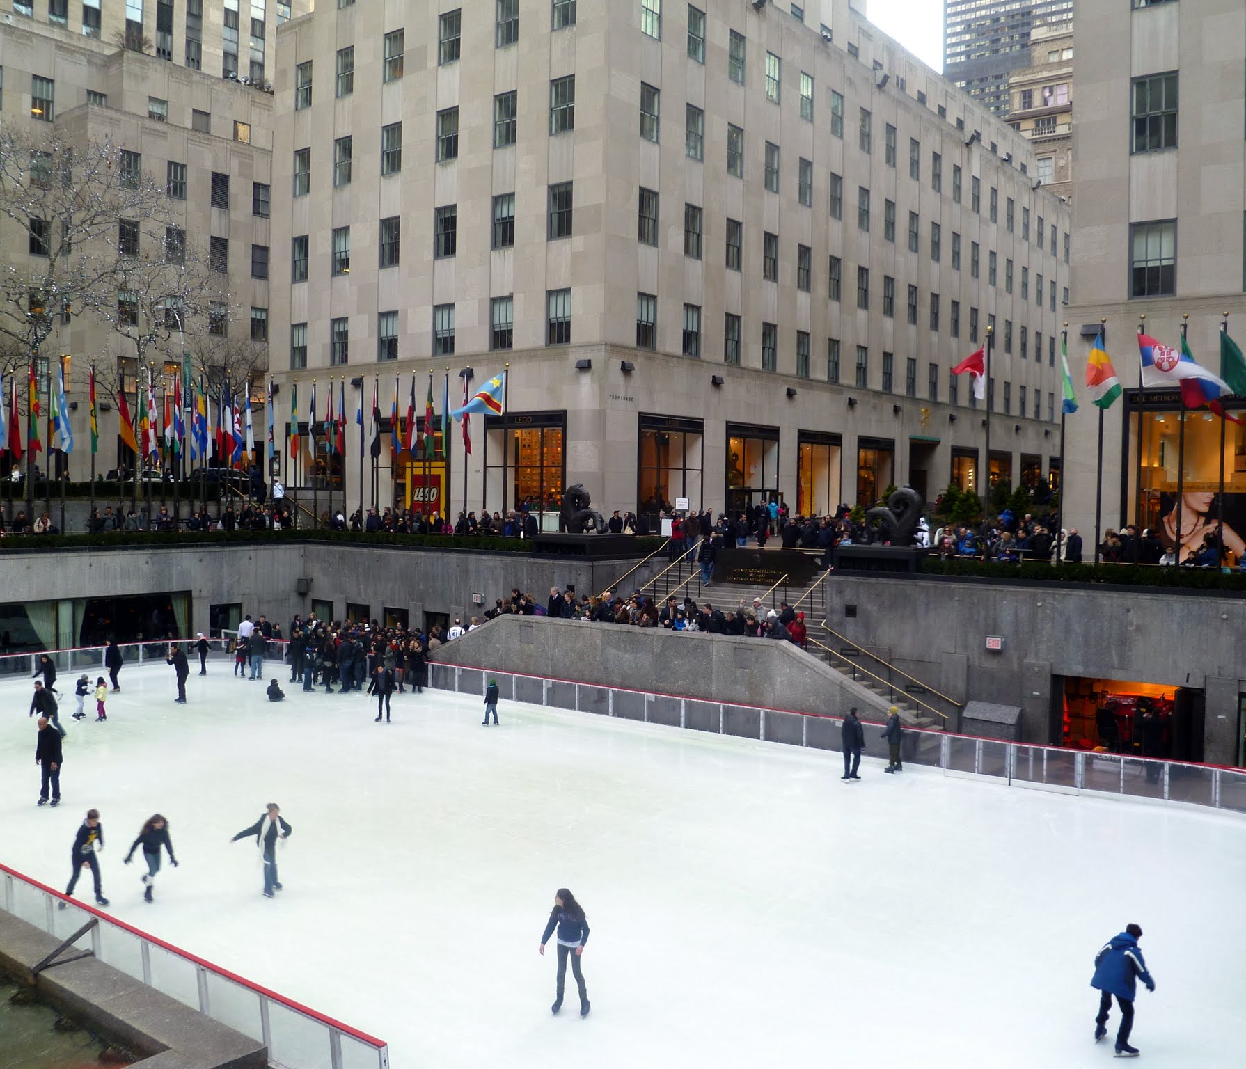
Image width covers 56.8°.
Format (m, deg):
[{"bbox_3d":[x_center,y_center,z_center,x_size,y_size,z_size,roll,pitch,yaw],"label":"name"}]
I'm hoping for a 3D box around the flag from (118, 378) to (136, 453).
[{"bbox_3d":[-18.338,-4.409,42.668,0.701,2.720,0.400,0,2,-23],"label":"flag"}]

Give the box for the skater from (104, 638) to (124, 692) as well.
[{"bbox_3d":[-16.058,4.114,36.380,0.580,1.690,0.520,0,2,-22],"label":"skater"}]

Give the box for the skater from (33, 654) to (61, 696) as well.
[{"bbox_3d":[-17.024,4.266,34.091,0.620,1.520,0.800,3,3,41],"label":"skater"}]

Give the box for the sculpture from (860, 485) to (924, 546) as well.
[{"bbox_3d":[7.991,-0.579,34.262,1.750,1.820,0.950,2,2,38],"label":"sculpture"}]

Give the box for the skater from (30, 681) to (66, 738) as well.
[{"bbox_3d":[-14.679,4.452,29.481,0.650,1.480,0.800,2,2,31],"label":"skater"}]

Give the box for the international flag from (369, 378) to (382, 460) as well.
[{"bbox_3d":[-9.999,-4.651,46.532,0.539,3.276,0.380,0,2,-12],"label":"international flag"}]

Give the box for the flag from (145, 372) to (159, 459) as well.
[{"bbox_3d":[-17.745,-4.468,43.435,0.545,3.223,0.400,0,2,-22],"label":"flag"}]

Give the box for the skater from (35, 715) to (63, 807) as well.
[{"bbox_3d":[-11.640,4.563,23.354,0.580,1.770,0.480,1,2,11],"label":"skater"}]

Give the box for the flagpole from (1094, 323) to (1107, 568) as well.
[{"bbox_3d":[12.040,-2.235,29.086,0.140,6.467,0.140,2,3,38],"label":"flagpole"}]

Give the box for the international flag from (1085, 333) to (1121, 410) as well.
[{"bbox_3d":[12.660,-4.288,30.413,0.920,2.000,0.450,2,2,22],"label":"international flag"}]

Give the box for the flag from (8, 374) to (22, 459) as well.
[{"bbox_3d":[-24.540,-4.742,46.537,0.517,3.371,0.420,0,2,-28],"label":"flag"}]

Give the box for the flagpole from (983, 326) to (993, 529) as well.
[{"bbox_3d":[9.727,-2.340,30.877,0.140,6.478,0.140,2,3,38],"label":"flagpole"}]

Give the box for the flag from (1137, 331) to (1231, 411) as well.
[{"bbox_3d":[13.583,-3.914,27.850,2.152,1.829,0.550,2,2,30],"label":"flag"}]

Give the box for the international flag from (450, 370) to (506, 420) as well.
[{"bbox_3d":[-5.672,-5.455,45.004,2.100,1.880,0.500,1,2,-7],"label":"international flag"}]

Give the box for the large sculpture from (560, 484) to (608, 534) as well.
[{"bbox_3d":[-1.407,-0.904,41.623,1.750,1.820,0.950,2,2,38],"label":"large sculpture"}]

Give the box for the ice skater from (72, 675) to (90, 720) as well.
[{"bbox_3d":[-15.367,4.601,32.739,0.500,1.250,0.420,1,2,3],"label":"ice skater"}]

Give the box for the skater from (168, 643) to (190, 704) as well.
[{"bbox_3d":[-13.614,4.294,35.379,0.620,1.750,0.520,0,2,-36],"label":"skater"}]

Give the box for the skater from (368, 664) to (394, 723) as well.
[{"bbox_3d":[-6.724,4.413,32.114,0.720,1.620,0.480,1,2,-7],"label":"skater"}]

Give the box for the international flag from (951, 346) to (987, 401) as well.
[{"bbox_3d":[9.440,-4.416,31.530,0.974,1.530,0.400,1,2,16],"label":"international flag"}]

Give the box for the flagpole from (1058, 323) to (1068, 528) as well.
[{"bbox_3d":[11.307,-2.254,29.654,0.140,6.441,0.140,2,3,38],"label":"flagpole"}]

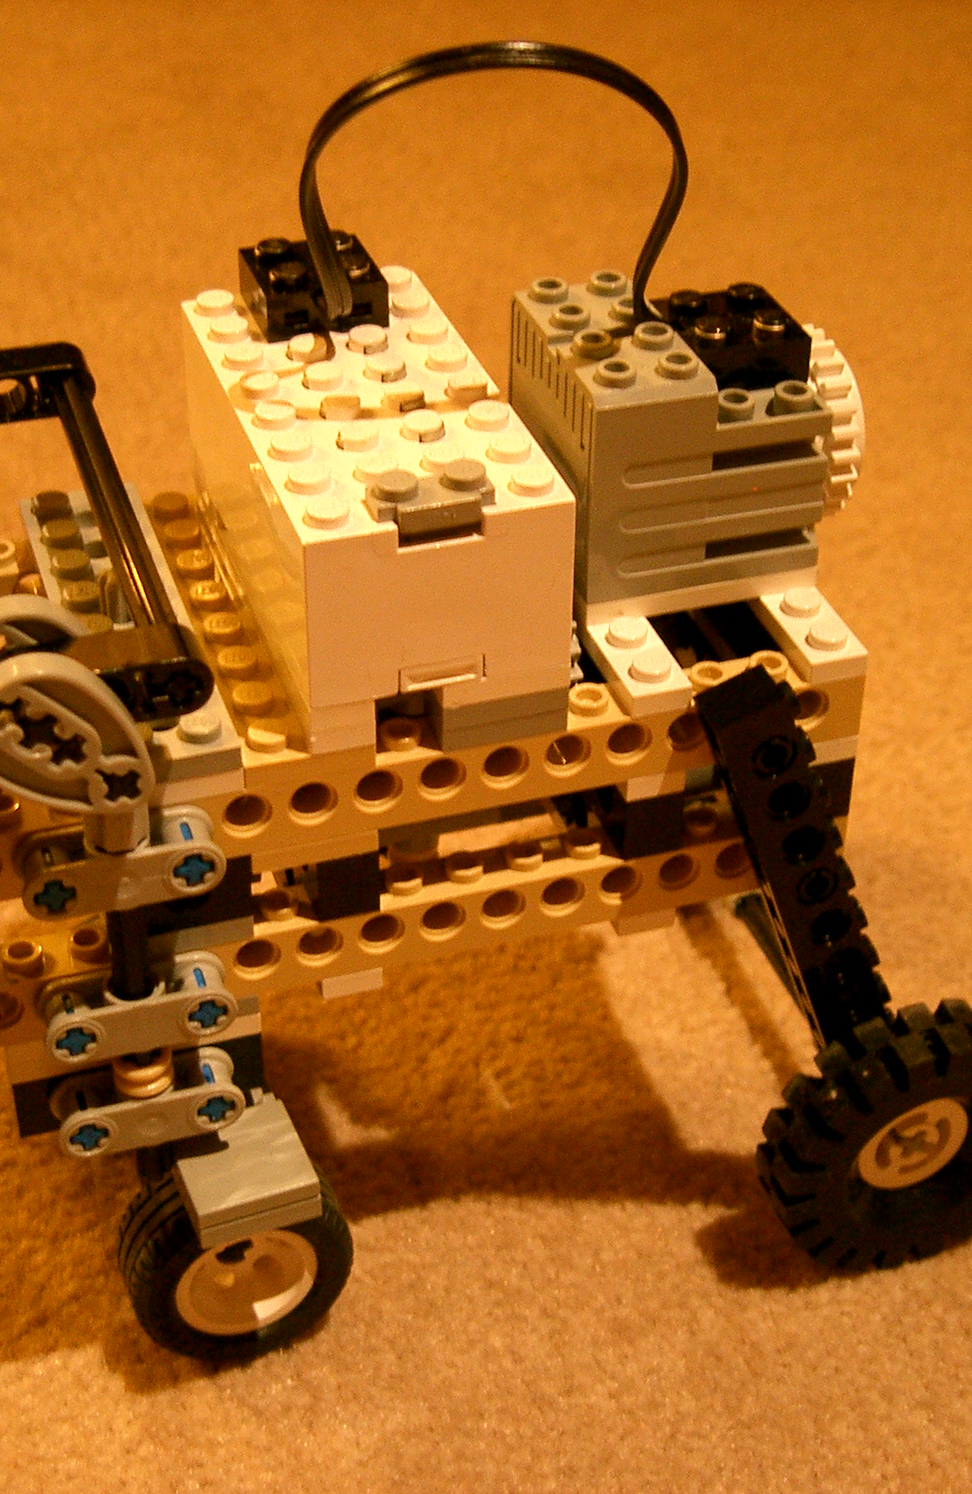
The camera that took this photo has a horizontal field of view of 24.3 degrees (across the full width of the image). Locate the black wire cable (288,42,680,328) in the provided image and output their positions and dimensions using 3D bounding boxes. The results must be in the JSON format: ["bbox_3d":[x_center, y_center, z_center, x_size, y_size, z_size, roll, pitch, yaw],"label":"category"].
[{"bbox_3d":[0.001,-0.067,0.272,0.049,0.038,0.012,0,36,-1],"label":"black wire cable"}]

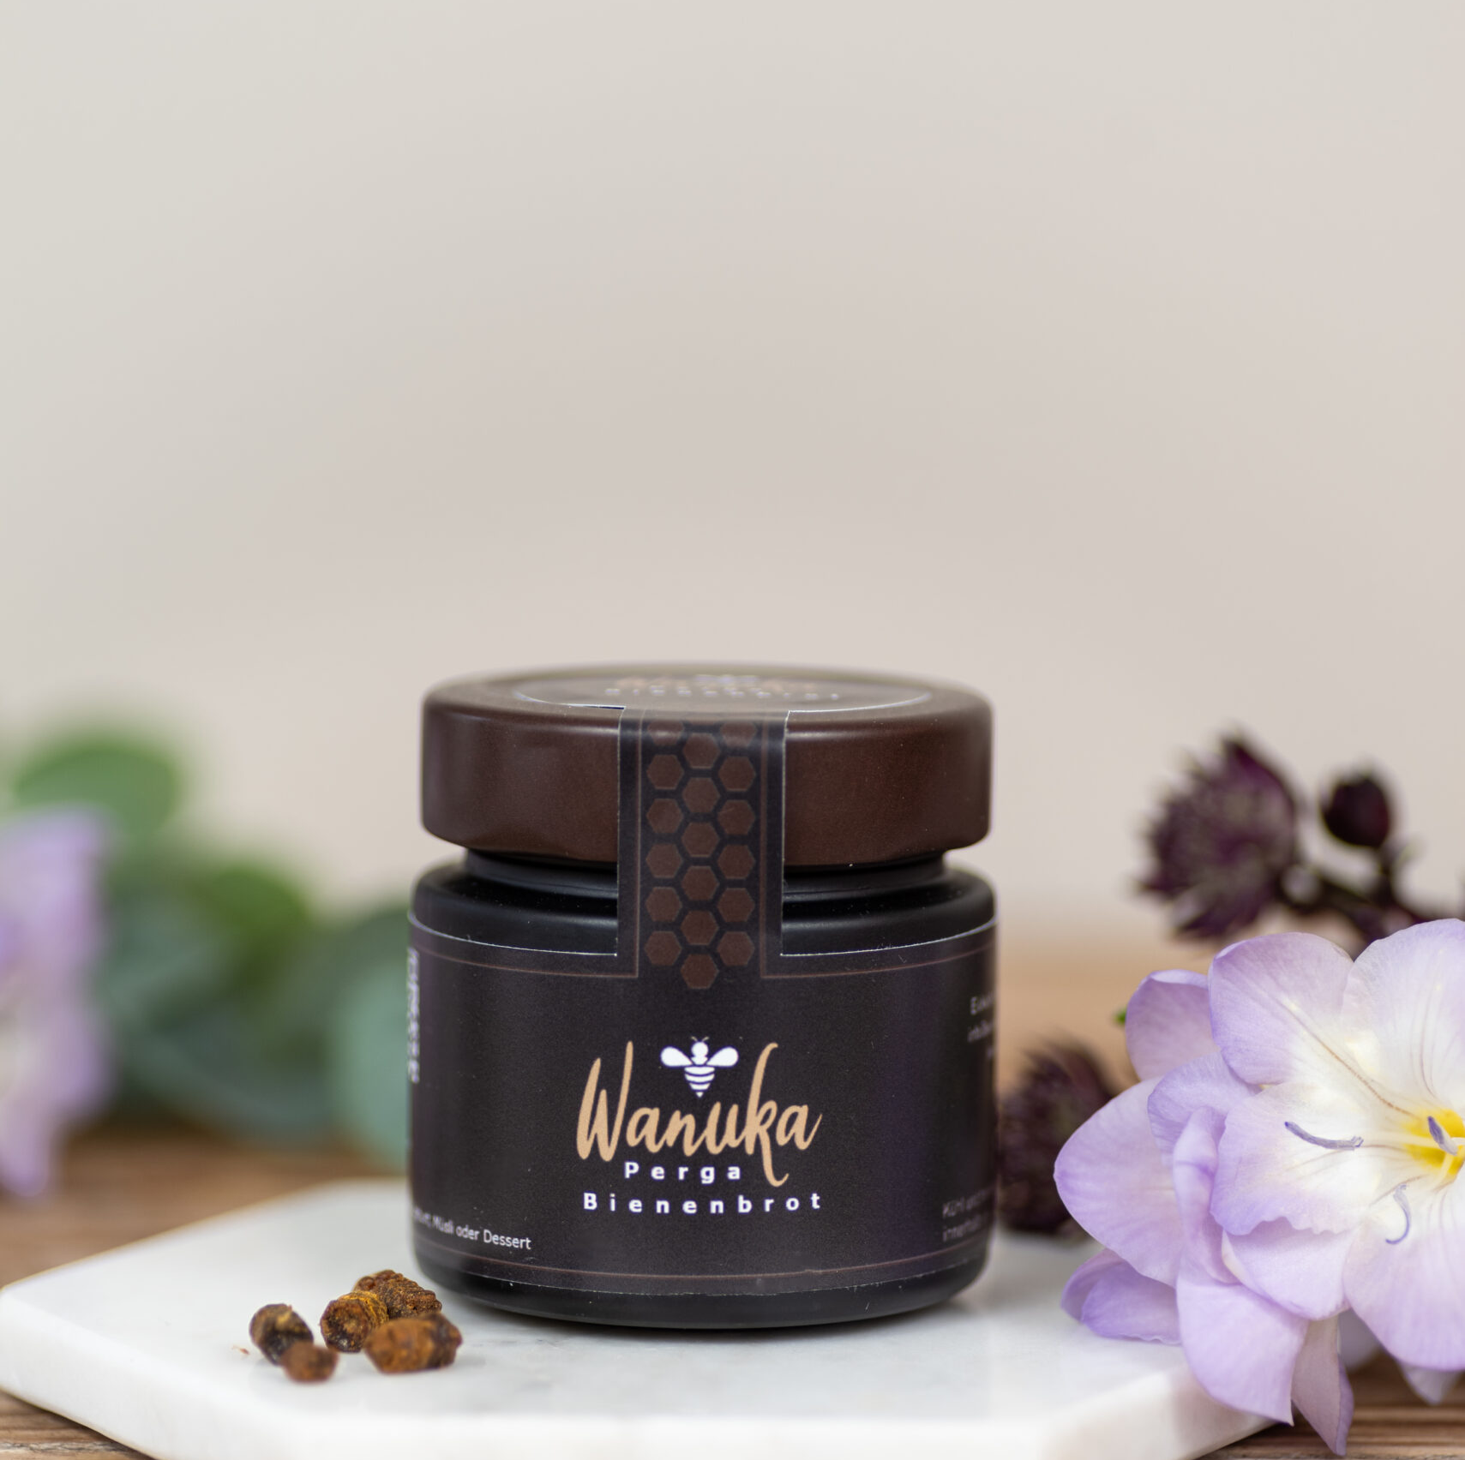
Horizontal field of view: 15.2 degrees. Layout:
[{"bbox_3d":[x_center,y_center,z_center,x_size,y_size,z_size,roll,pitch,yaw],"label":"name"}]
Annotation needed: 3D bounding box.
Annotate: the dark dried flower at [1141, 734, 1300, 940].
[{"bbox_3d":[0.059,0.013,0.658,0.017,0.024,0.017,5,8,37],"label":"dark dried flower"}]

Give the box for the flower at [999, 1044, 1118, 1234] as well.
[{"bbox_3d":[0.038,0.048,0.646,0.018,0.023,0.018,3,7,24],"label":"flower"}]

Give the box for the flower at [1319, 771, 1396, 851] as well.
[{"bbox_3d":[0.075,0.010,0.658,0.009,0.009,0.009,0,6,0],"label":"flower"}]

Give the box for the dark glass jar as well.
[{"bbox_3d":[-0.003,0.028,0.616,0.066,0.066,0.066,0,6,0],"label":"dark glass jar"}]

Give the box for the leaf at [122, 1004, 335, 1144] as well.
[{"bbox_3d":[-0.069,0.047,0.753,0.029,0.019,0.016,0,6,0],"label":"leaf"}]

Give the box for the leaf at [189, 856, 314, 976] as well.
[{"bbox_3d":[-0.065,0.026,0.740,0.017,0.016,0.011,0,6,0],"label":"leaf"}]

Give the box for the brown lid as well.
[{"bbox_3d":[-0.003,0.003,0.613,0.064,0.015,0.064,0,6,0],"label":"brown lid"}]

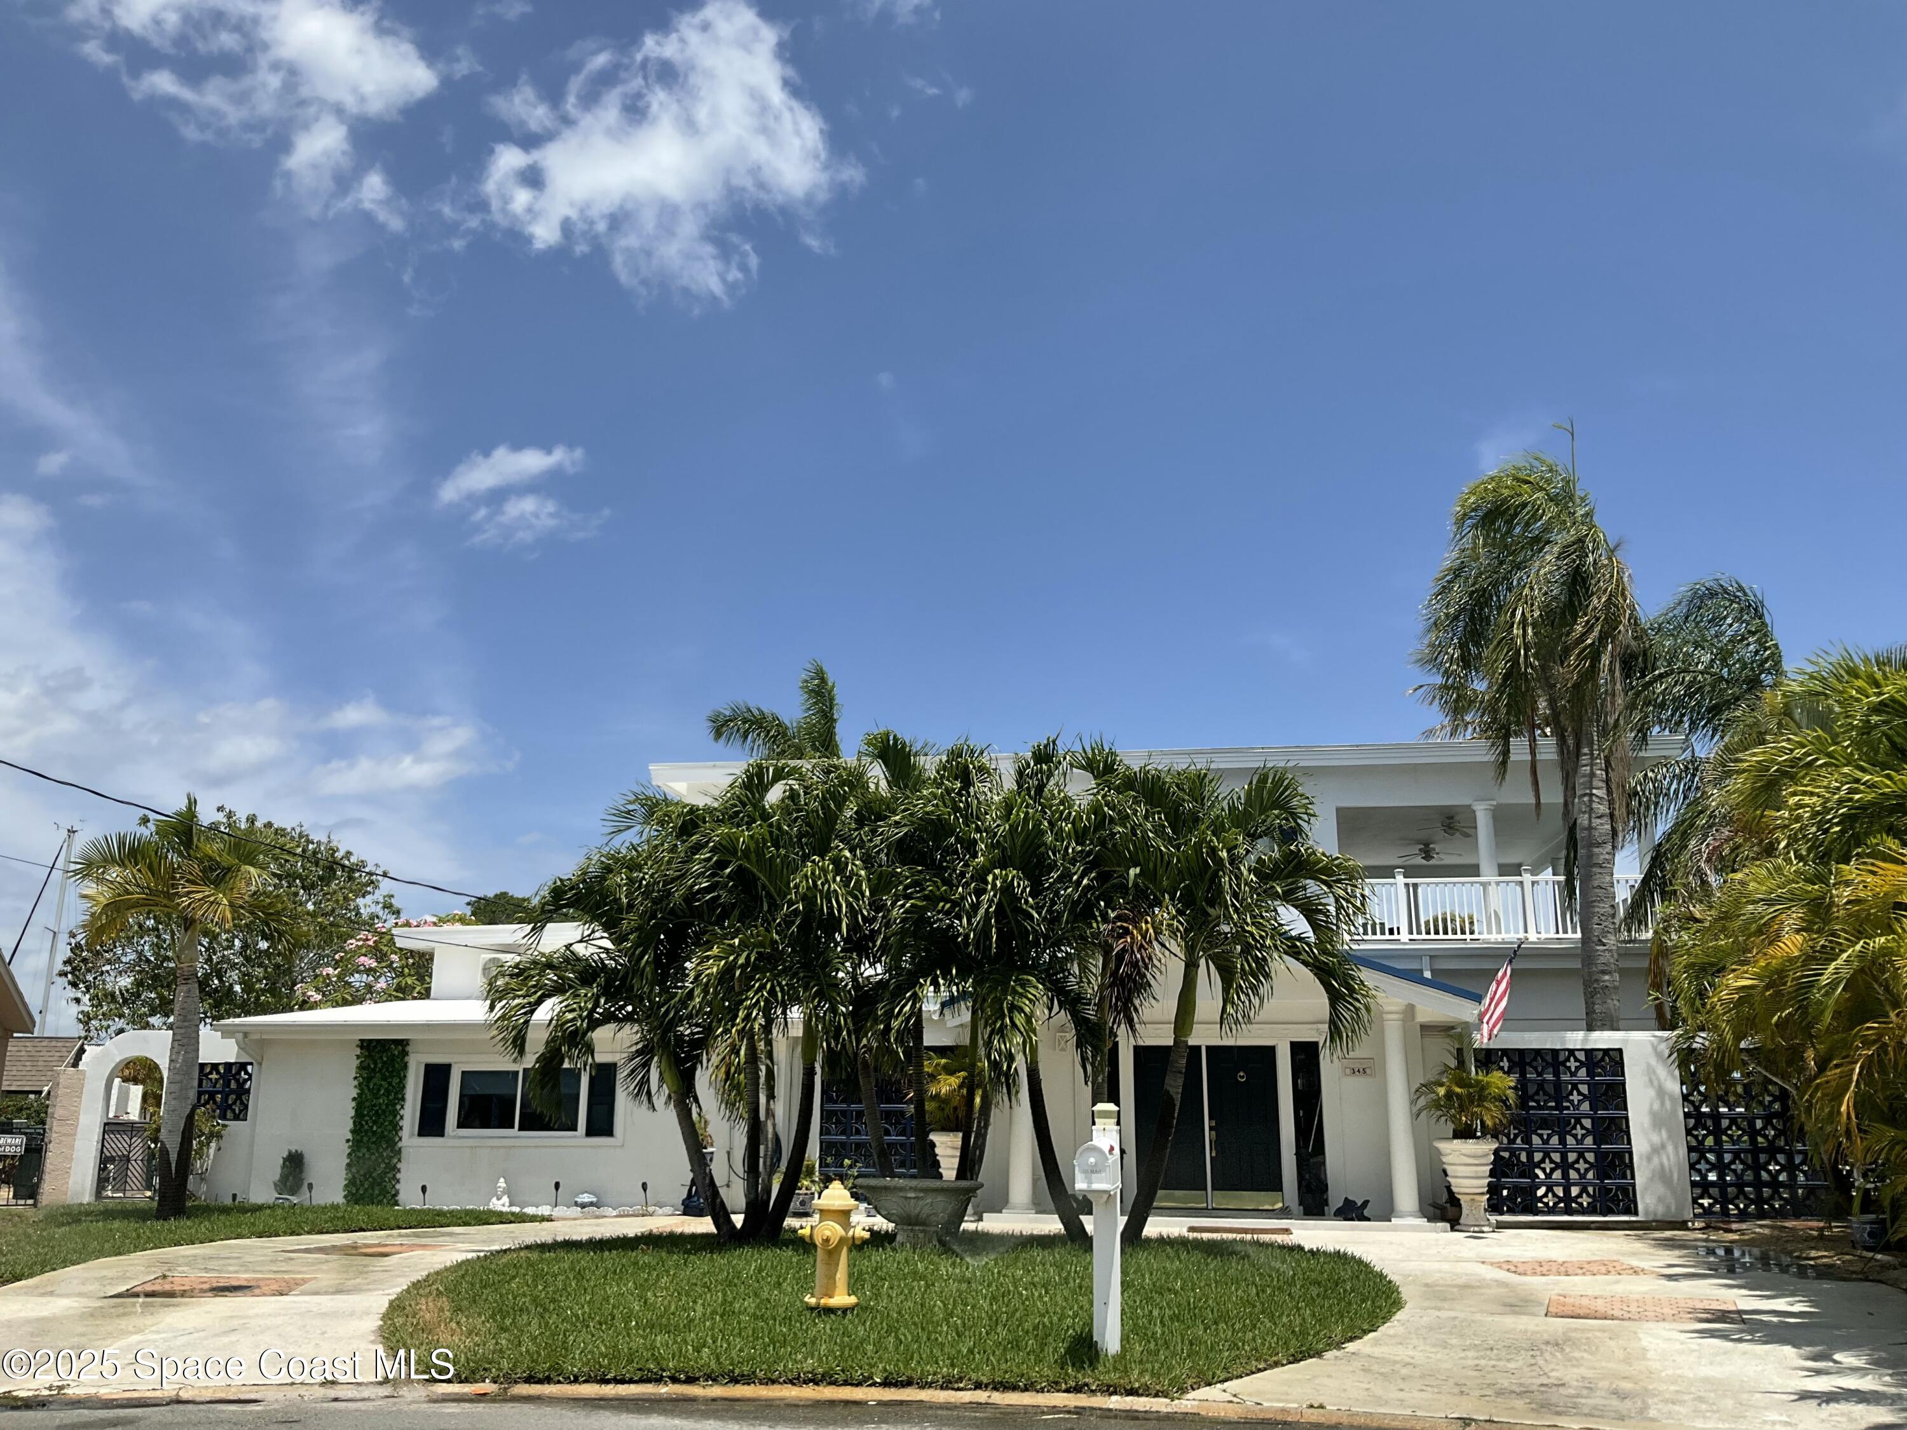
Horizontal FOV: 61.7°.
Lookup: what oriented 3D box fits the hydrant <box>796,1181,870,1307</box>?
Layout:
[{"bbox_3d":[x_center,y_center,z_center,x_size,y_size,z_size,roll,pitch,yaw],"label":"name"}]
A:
[{"bbox_3d":[-0.792,3.499,10.581,0.470,0.810,0.380,-2,-15,10],"label":"hydrant"}]

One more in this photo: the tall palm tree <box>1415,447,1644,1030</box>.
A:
[{"bbox_3d":[8.196,1.328,22.198,3.435,10.924,3.435,0,-14,0],"label":"tall palm tree"}]

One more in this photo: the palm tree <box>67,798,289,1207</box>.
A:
[{"bbox_3d":[-10.337,3.791,21.125,2.800,5.493,2.800,0,-14,0],"label":"palm tree"}]

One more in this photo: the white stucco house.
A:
[{"bbox_3d":[0.138,4.484,25.805,21.000,6.600,11.300,-2,-14,8],"label":"white stucco house"}]

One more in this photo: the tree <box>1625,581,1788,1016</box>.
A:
[{"bbox_3d":[11.080,2.399,23.087,2.886,9.316,2.886,0,-14,0],"label":"tree"}]

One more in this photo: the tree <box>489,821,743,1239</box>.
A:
[{"bbox_3d":[-3.465,3.130,16.250,2.598,4.183,2.468,0,-14,0],"label":"tree"}]

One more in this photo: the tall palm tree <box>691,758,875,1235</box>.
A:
[{"bbox_3d":[-1.776,2.808,16.440,2.207,4.860,2.207,0,-14,0],"label":"tall palm tree"}]

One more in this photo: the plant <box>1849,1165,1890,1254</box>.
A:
[{"bbox_3d":[9.447,5.091,16.428,0.419,0.850,0.419,0,-14,0],"label":"plant"}]

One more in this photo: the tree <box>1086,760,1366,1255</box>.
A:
[{"bbox_3d":[2.802,2.829,16.230,2.966,4.884,2.669,0,-14,0],"label":"tree"}]

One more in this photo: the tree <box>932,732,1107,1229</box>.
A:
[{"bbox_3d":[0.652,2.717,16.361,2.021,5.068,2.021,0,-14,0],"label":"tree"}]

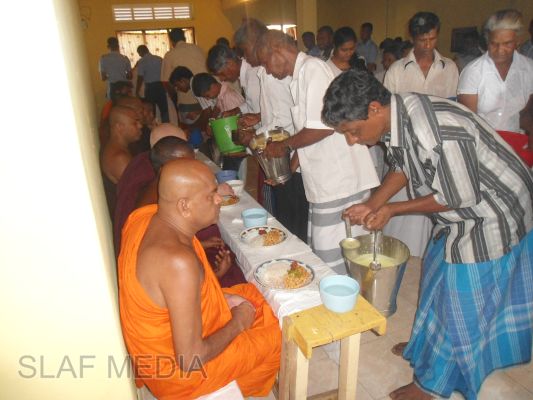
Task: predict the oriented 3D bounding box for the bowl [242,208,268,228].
[{"bbox_3d":[-0.060,0.105,2.220,0.142,0.077,0.142,-1,17,0],"label":"bowl"}]

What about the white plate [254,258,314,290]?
[{"bbox_3d":[0.072,0.309,1.620,0.246,0.030,0.246,-1,17,0],"label":"white plate"}]

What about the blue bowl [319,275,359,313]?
[{"bbox_3d":[0.253,0.335,1.417,0.140,0.083,0.140,-1,17,0],"label":"blue bowl"}]

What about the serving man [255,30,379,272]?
[{"bbox_3d":[0.252,-0.068,2.141,0.620,1.550,0.500,-5,17,-12],"label":"serving man"}]

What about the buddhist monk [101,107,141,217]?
[{"bbox_3d":[-0.799,-0.198,2.698,0.550,0.860,0.550,-7,18,-18],"label":"buddhist monk"}]

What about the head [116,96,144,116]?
[{"bbox_3d":[-1.030,-0.659,3.000,0.200,0.230,0.160,1,15,-21],"label":"head"}]

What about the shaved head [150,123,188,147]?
[{"bbox_3d":[-0.542,-0.329,2.250,0.205,0.225,0.160,12,11,-23],"label":"shaved head"}]

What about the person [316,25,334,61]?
[{"bbox_3d":[0.546,-0.681,3.834,0.480,1.720,0.300,7,19,26],"label":"person"}]

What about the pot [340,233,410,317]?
[{"bbox_3d":[0.436,0.317,1.645,0.272,0.265,0.272,-1,17,0],"label":"pot"}]

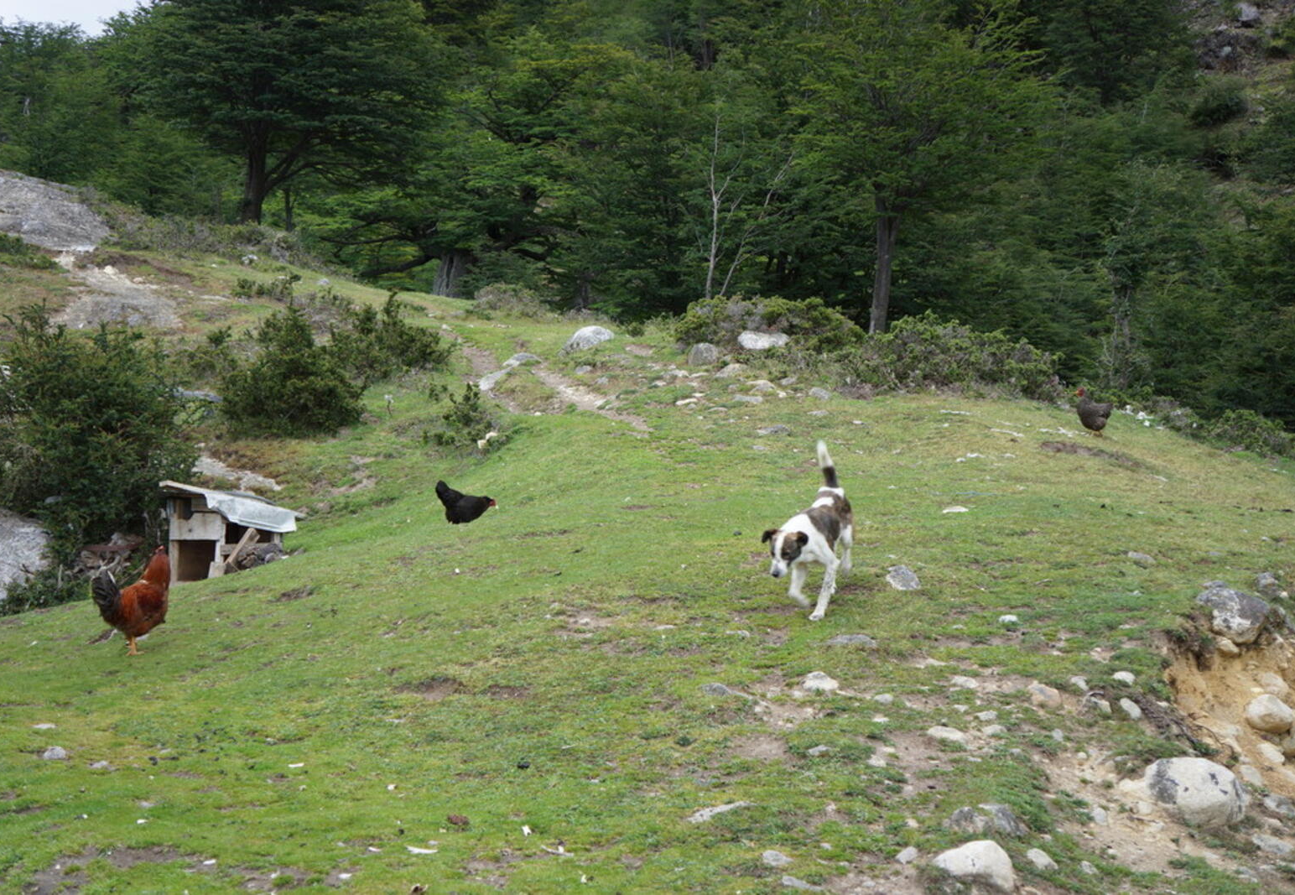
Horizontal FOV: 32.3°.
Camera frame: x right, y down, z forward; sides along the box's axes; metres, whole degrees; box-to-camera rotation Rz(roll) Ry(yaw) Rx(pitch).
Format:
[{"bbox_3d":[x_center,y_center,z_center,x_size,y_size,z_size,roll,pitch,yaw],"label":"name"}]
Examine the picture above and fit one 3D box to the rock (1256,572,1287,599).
[{"bbox_3d":[2.873,0.634,10.300,0.140,0.110,0.120,1,4,16],"label":"rock"}]

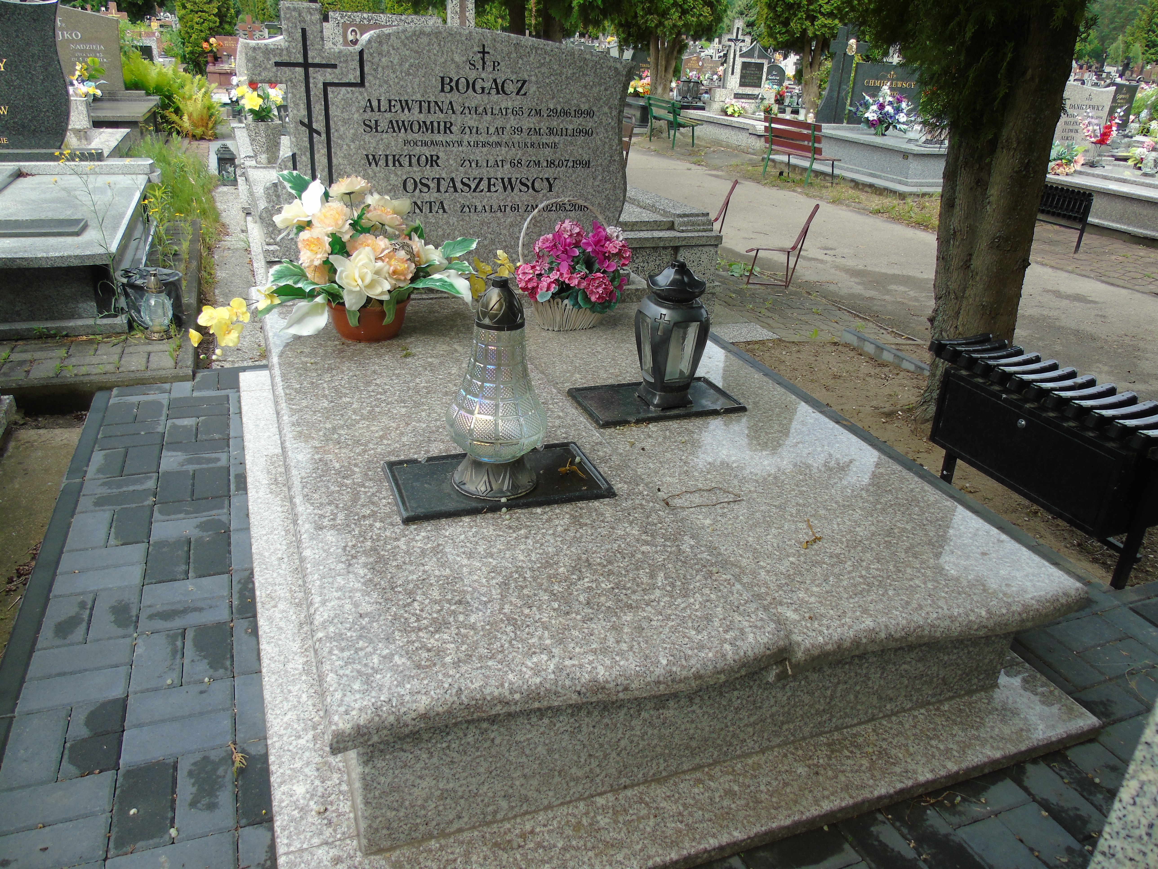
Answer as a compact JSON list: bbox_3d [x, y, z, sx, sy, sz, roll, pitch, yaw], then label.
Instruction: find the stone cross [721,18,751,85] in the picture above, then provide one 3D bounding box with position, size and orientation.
[{"bbox_3d":[2.579,-6.190,13.709,0.440,1.050,0.150,-6,25,-20],"label":"stone cross"}]

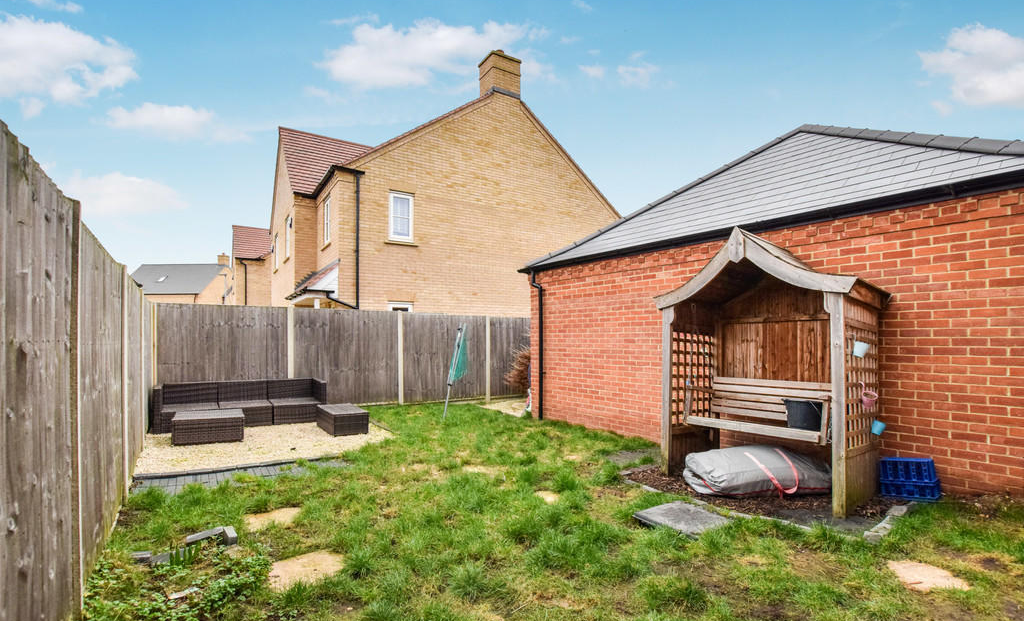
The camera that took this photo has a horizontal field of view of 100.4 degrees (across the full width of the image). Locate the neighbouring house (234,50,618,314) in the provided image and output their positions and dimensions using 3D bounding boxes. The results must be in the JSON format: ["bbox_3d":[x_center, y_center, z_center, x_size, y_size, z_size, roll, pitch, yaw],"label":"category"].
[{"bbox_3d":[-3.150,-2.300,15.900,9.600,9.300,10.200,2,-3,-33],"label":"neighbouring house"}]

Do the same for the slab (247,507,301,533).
[{"bbox_3d":[-1.680,1.480,2.980,0.380,0.045,0.380,1,-3,-26],"label":"slab"}]

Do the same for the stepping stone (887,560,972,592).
[{"bbox_3d":[2.240,1.455,2.300,0.320,0.045,0.370,-1,-3,22],"label":"stepping stone"}]

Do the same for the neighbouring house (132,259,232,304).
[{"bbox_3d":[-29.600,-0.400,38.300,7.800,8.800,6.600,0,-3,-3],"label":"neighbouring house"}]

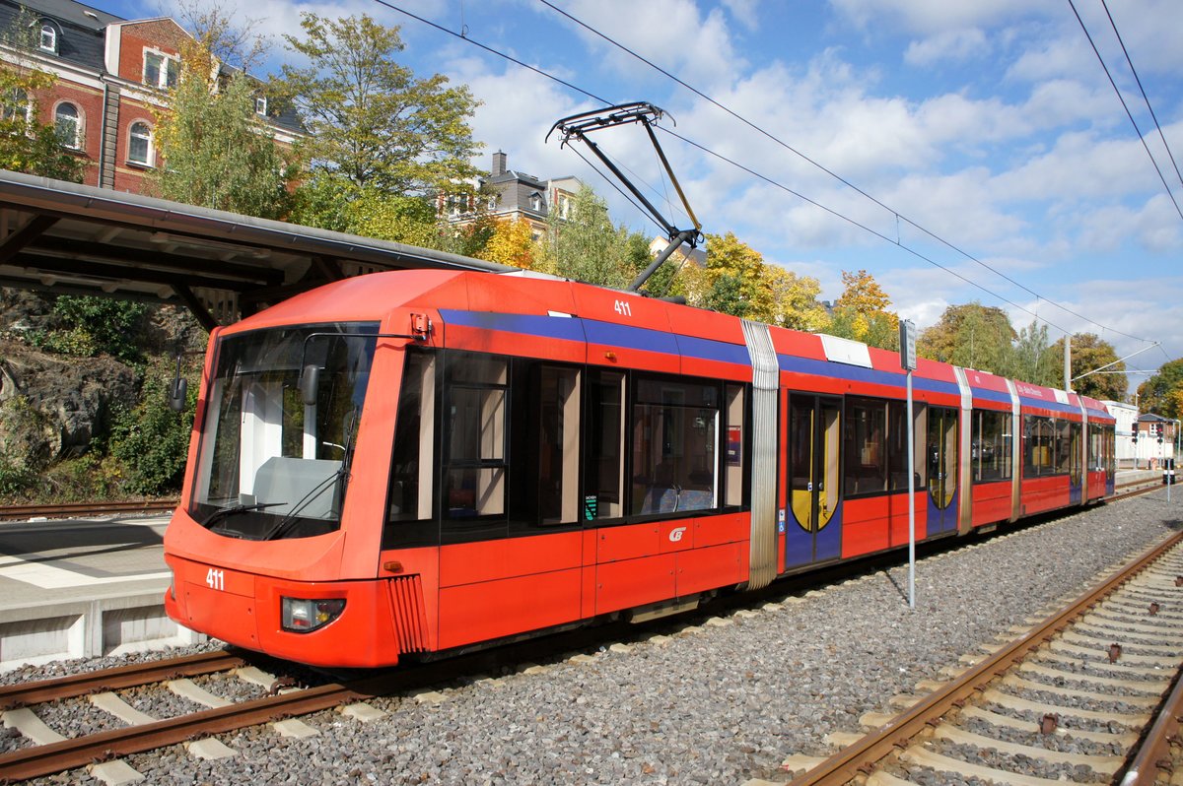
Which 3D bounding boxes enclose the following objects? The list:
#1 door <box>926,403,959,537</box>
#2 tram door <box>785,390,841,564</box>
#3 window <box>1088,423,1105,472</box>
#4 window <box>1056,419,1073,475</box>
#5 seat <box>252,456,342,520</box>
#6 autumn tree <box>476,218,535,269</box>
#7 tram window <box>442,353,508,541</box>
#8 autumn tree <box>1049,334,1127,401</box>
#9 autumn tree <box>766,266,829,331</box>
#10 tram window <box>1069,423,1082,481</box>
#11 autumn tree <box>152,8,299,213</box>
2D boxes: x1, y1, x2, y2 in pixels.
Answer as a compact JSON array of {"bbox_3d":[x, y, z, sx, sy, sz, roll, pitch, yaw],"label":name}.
[{"bbox_3d":[6.111,1.356,15.485,0.100,2.267,1.690,-1,-4,40],"label":"door"},{"bbox_3d":[2.898,1.102,11.584,0.100,2.247,1.660,-1,-4,40],"label":"tram door"},{"bbox_3d":[15.121,1.616,26.577,0.080,1.485,2.644,-1,-4,40],"label":"window"},{"bbox_3d":[12.134,1.398,22.883,0.080,1.470,1.831,-1,-4,40],"label":"window"},{"bbox_3d":[-2.357,0.770,7.100,0.900,0.580,0.500,-1,-4,40],"label":"seat"},{"bbox_3d":[-4.574,-6.455,47.000,3.200,5.600,3.300,-1,-4,40],"label":"autumn tree"},{"bbox_3d":[-0.934,0.429,7.003,0.080,1.488,0.719,-1,-4,40],"label":"tram window"},{"bbox_3d":[51.310,-1.279,92.000,8.000,9.800,8.200,-1,-4,40],"label":"autumn tree"},{"bbox_3d":[13.846,-5.371,60.000,4.500,6.800,4.600,-1,-4,40],"label":"autumn tree"},{"bbox_3d":[13.162,1.636,24.149,0.080,1.607,1.715,-1,-4,40],"label":"tram window"},{"bbox_3d":[-12.461,-8.791,30.000,4.800,8.800,4.900,-1,-4,40],"label":"autumn tree"}]

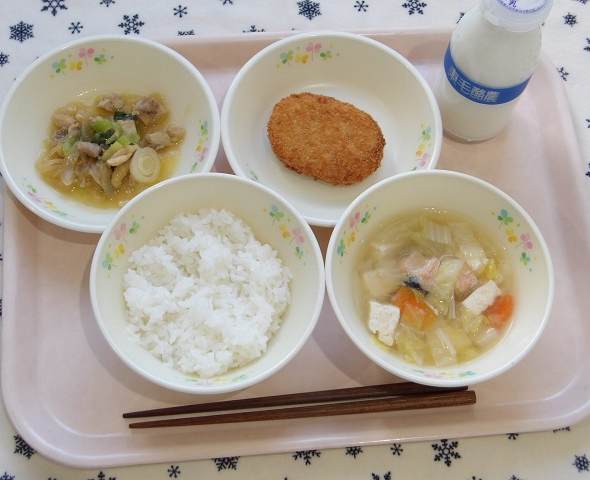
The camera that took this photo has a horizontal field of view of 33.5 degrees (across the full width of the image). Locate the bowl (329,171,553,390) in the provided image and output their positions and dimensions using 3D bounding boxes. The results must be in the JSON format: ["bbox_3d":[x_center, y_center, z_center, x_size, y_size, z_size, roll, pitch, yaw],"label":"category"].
[{"bbox_3d":[0.086,0.031,0.620,0.139,0.060,0.139,1,68,-3],"label":"bowl"}]

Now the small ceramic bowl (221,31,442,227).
[{"bbox_3d":[0.024,-0.070,0.669,0.147,0.038,0.147,1,68,-3],"label":"small ceramic bowl"}]

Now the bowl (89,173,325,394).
[{"bbox_3d":[-0.053,0.034,0.612,0.139,0.060,0.139,1,68,-3],"label":"bowl"}]

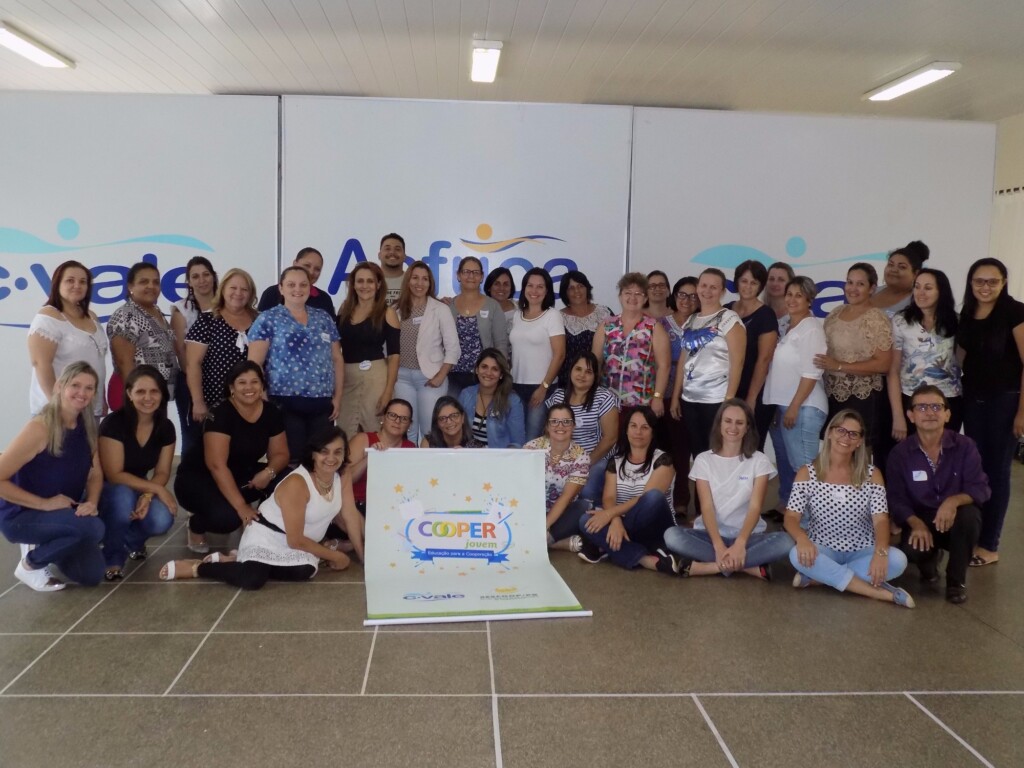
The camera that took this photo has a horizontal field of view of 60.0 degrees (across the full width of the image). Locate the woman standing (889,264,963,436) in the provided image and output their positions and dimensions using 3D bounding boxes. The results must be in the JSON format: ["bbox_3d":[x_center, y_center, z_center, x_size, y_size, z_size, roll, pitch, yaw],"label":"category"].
[{"bbox_3d":[2.399,0.138,5.236,0.480,1.626,0.320,4,7,23],"label":"woman standing"}]

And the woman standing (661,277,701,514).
[{"bbox_3d":[1.129,0.097,5.879,0.450,1.605,0.320,2,6,11],"label":"woman standing"}]

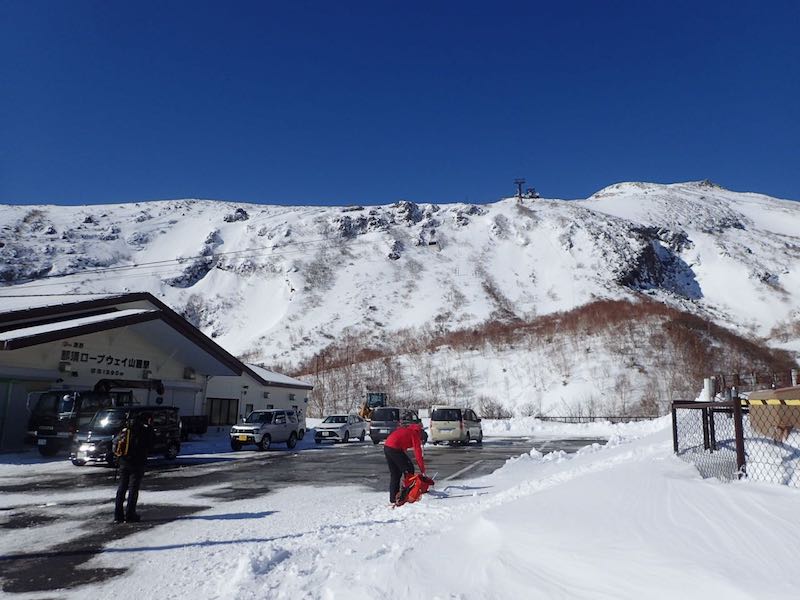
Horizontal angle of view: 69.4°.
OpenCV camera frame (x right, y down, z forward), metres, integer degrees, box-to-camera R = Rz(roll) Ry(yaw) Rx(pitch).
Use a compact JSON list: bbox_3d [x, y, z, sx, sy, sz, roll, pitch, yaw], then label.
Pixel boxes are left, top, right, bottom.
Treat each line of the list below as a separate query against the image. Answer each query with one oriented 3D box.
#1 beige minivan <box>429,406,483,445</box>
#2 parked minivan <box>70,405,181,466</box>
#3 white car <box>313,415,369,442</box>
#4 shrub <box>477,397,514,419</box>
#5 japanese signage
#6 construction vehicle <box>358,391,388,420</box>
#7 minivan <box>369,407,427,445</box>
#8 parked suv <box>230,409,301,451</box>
[{"bbox_3d":[2.982,6.413,29.625,1.695,1.840,4.690,-3,-11,18],"label":"beige minivan"},{"bbox_3d":[-8.795,4.415,18.854,1.475,1.780,3.395,-3,-11,16],"label":"parked minivan"},{"bbox_3d":[-3.154,6.982,31.620,1.695,1.460,4.400,-3,-11,15],"label":"white car"},{"bbox_3d":[7.553,8.595,45.699,2.800,1.900,2.400,0,-11,0],"label":"shrub"},{"bbox_3d":[-13.549,2.847,27.060,0.100,1.350,5.725,-3,-11,15],"label":"japanese signage"},{"bbox_3d":[-1.952,8.563,44.178,2.250,3.000,5.400,-8,-13,36],"label":"construction vehicle"},{"bbox_3d":[-0.082,6.545,30.325,1.720,1.840,4.700,-3,-11,14],"label":"minivan"},{"bbox_3d":[-5.863,5.672,25.312,1.475,1.700,3.395,-3,-11,17],"label":"parked suv"}]

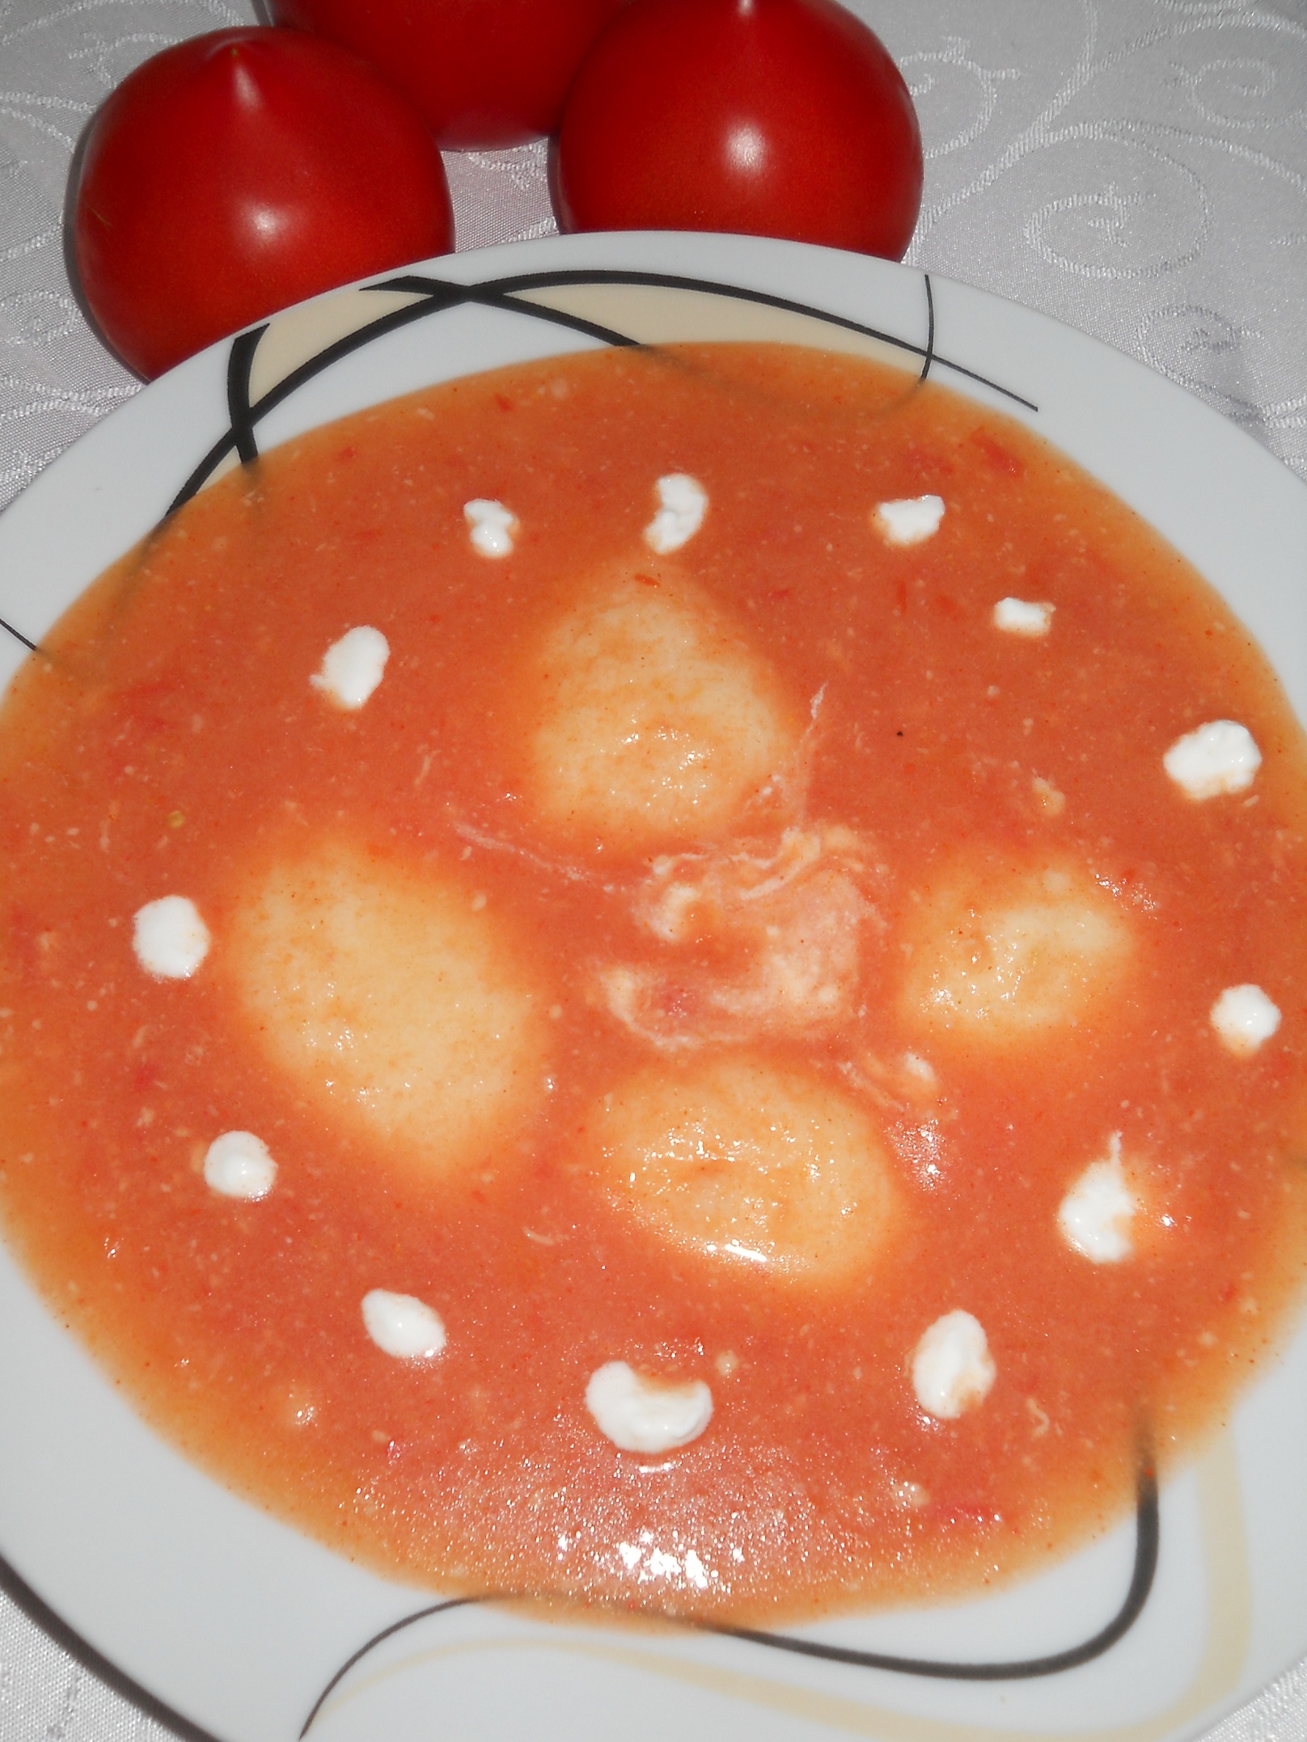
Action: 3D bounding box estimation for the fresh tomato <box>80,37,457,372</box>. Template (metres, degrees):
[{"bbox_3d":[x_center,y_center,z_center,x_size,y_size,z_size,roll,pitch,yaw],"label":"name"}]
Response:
[{"bbox_3d":[-0.061,-0.104,0.326,0.061,0.061,0.061,-9,65,-8],"label":"fresh tomato"}]

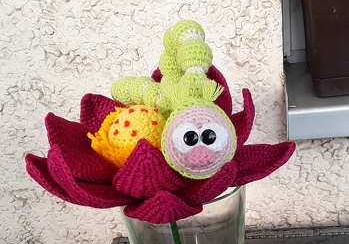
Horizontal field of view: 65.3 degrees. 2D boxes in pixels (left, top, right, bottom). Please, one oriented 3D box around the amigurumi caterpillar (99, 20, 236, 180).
[{"bbox_3d":[-0.010,-0.025,0.265,0.136,0.145,0.127,-4,15,5],"label":"amigurumi caterpillar"}]

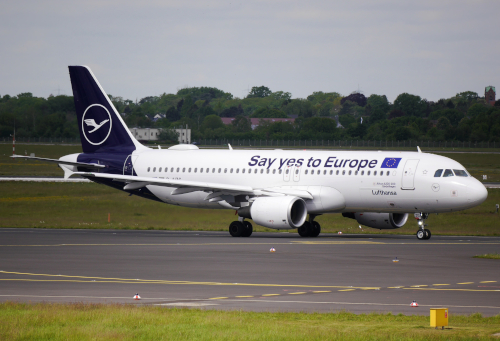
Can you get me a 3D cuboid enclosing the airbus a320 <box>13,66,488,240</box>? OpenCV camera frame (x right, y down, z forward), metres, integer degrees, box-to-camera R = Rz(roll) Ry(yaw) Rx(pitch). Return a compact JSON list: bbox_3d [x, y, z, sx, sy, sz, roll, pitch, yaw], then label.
[{"bbox_3d":[1.020,-1.336,296.495,37.570,11.760,34.100,1,1,39],"label":"airbus a320"}]

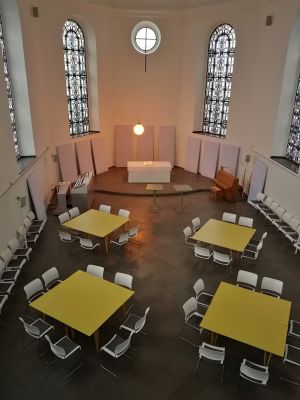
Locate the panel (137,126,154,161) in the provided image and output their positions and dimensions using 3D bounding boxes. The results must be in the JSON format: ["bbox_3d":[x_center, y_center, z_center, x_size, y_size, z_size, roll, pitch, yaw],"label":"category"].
[{"bbox_3d":[-0.267,-3.222,18.945,0.970,2.450,0.080,0,17,-2],"label":"panel"}]

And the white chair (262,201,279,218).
[{"bbox_3d":[4.722,0.527,12.324,0.510,0.830,0.500,-2,21,-7],"label":"white chair"}]

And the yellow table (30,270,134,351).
[{"bbox_3d":[-1.454,2.508,6.986,1.650,0.740,1.547,13,24,28],"label":"yellow table"}]

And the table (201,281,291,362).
[{"bbox_3d":[2.101,2.806,6.837,1.623,0.750,1.641,11,23,25],"label":"table"}]

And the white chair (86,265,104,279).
[{"bbox_3d":[-1.465,2.130,7.861,0.495,0.785,0.535,9,23,20],"label":"white chair"}]

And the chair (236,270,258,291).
[{"bbox_3d":[2.324,2.252,7.674,0.495,0.785,0.535,11,24,25],"label":"chair"}]

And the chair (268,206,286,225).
[{"bbox_3d":[5.099,0.755,12.686,0.510,0.800,0.510,-1,21,-6],"label":"chair"}]

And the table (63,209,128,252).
[{"bbox_3d":[-1.834,1.125,10.998,1.623,0.750,1.641,12,23,25],"label":"table"}]

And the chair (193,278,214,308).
[{"bbox_3d":[1.371,2.466,7.597,0.520,0.816,0.490,14,24,30],"label":"chair"}]

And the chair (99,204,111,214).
[{"bbox_3d":[-1.887,0.665,12.537,0.510,0.800,0.510,9,22,21],"label":"chair"}]

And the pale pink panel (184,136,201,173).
[{"bbox_3d":[2.651,-2.757,19.130,0.082,2.071,1.122,-12,24,-36],"label":"pale pink panel"}]

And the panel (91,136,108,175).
[{"bbox_3d":[-2.880,-2.515,17.867,0.050,1.967,1.043,6,20,31],"label":"panel"}]

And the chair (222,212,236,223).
[{"bbox_3d":[2.862,0.974,11.574,0.490,0.816,0.520,12,23,26],"label":"chair"}]

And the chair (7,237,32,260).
[{"bbox_3d":[-3.906,1.624,9.450,0.530,0.830,0.500,-1,21,-4],"label":"chair"}]

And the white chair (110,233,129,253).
[{"bbox_3d":[-0.931,1.357,9.883,0.510,0.830,0.500,14,24,30],"label":"white chair"}]

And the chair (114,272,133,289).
[{"bbox_3d":[-0.755,2.373,8.033,0.510,0.800,0.510,9,22,21],"label":"chair"}]

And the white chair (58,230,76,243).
[{"bbox_3d":[-2.638,1.357,10.263,0.490,0.816,0.520,11,23,23],"label":"white chair"}]

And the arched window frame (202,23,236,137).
[{"bbox_3d":[3.676,-6.274,16.676,0.120,5.516,1.720,-15,26,-36],"label":"arched window frame"}]

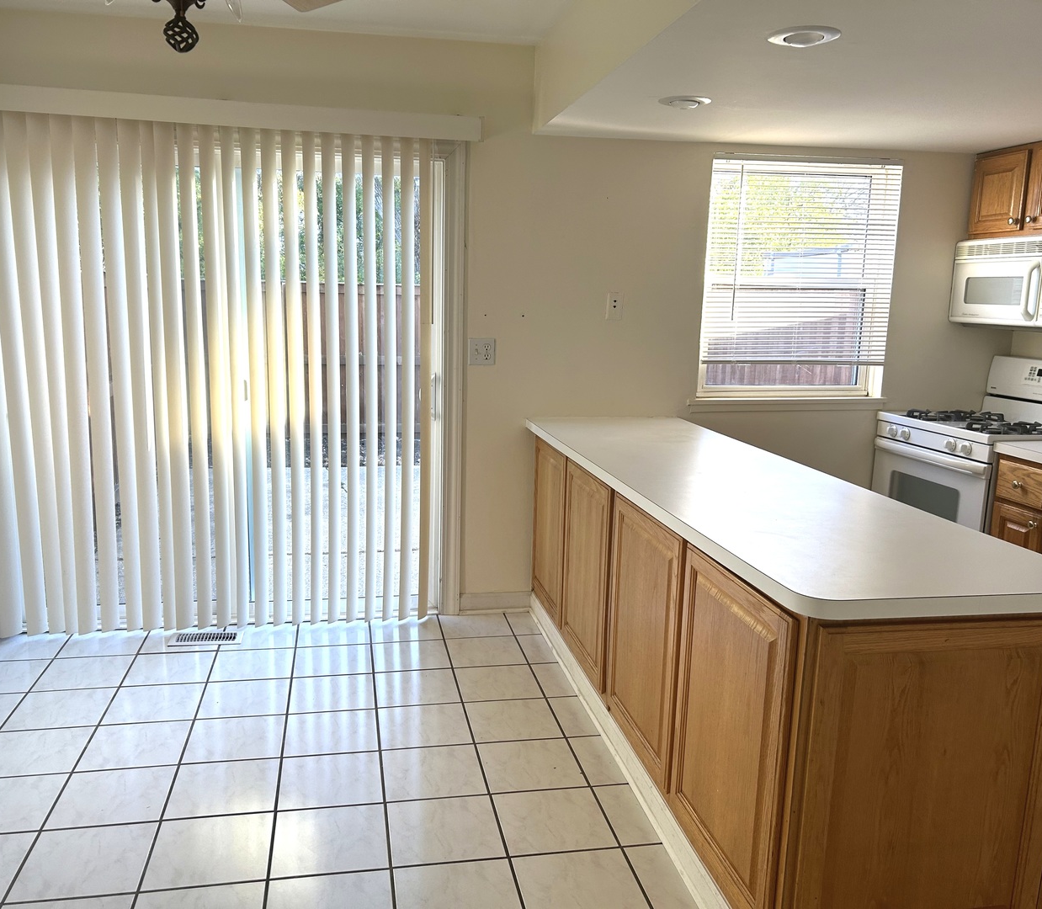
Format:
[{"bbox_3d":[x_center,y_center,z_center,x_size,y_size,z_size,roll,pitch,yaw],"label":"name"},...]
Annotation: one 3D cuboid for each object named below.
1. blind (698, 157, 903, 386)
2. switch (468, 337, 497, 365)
[{"bbox_3d":[1.280,-0.817,4.167,0.918,1.003,0.043,0,11,-11],"label":"blind"},{"bbox_3d":[-0.167,-0.442,3.930,0.120,0.116,0.015,0,11,-11],"label":"switch"}]

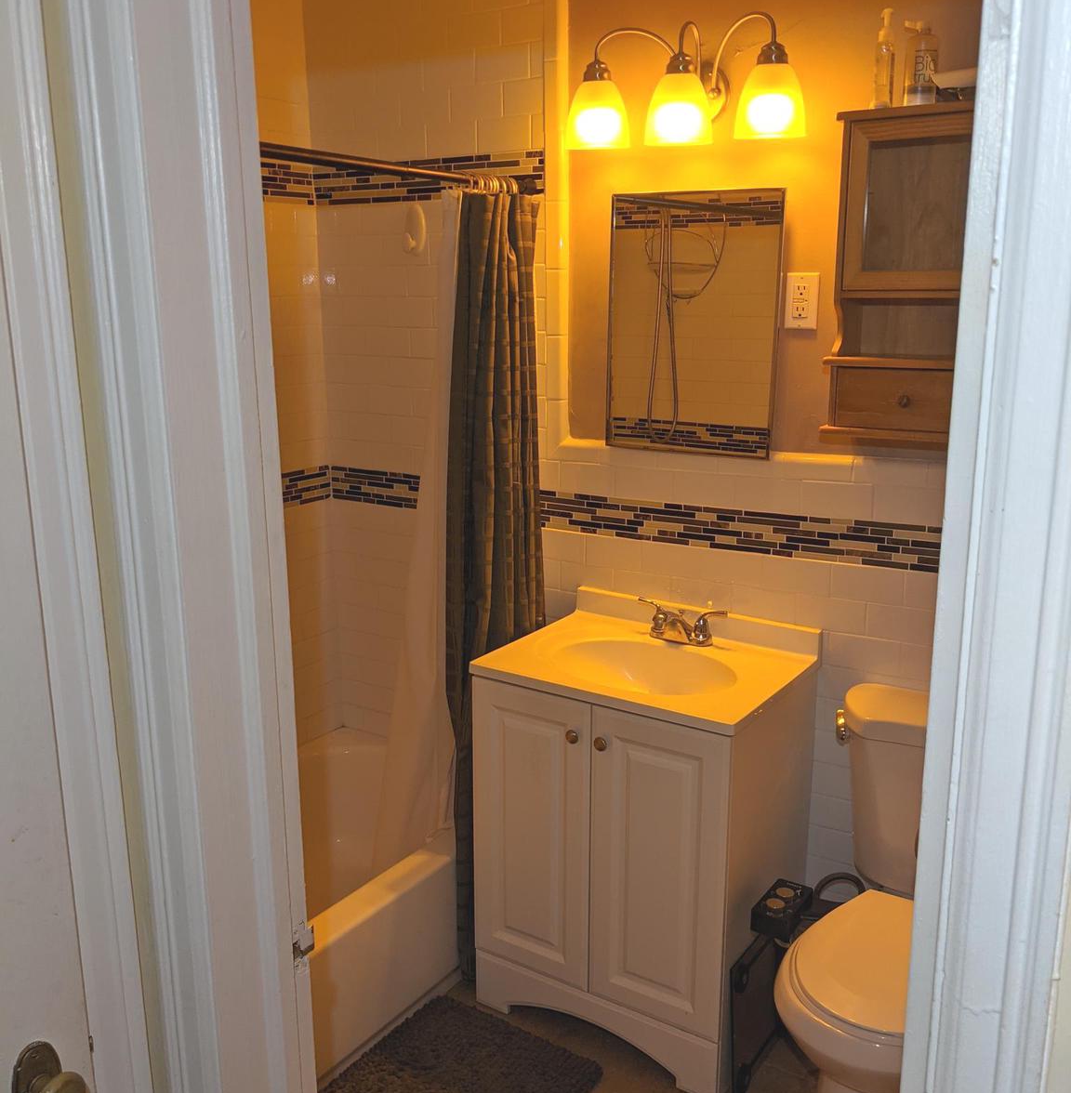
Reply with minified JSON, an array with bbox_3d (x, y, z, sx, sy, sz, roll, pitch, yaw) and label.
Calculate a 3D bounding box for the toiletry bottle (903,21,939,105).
[{"bbox_3d":[0.711,-0.883,2.050,0.064,0.160,0.041,0,13,1],"label":"toiletry bottle"}]

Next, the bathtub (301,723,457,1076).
[{"bbox_3d":[-0.692,0.905,2.578,0.725,0.335,1.510,9,16,32],"label":"bathtub"}]

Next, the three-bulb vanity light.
[{"bbox_3d":[0.308,-0.949,2.263,0.525,0.235,0.210,8,16,32],"label":"three-bulb vanity light"}]

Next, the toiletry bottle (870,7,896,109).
[{"bbox_3d":[0.647,-0.900,2.069,0.042,0.186,0.042,-8,16,-31],"label":"toiletry bottle"}]

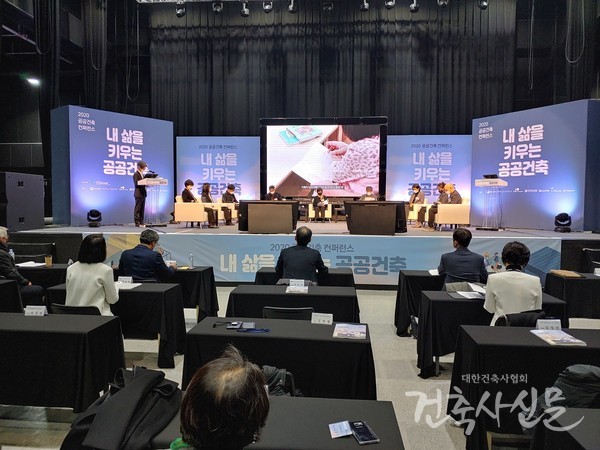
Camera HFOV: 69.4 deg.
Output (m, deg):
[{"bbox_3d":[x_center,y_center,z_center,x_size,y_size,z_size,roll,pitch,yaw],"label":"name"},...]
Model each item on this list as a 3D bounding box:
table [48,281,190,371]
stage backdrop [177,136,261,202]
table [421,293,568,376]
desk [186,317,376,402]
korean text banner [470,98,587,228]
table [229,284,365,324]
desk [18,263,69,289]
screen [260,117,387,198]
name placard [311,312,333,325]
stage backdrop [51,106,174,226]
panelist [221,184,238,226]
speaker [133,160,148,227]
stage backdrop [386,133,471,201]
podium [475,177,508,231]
[{"bbox_3d":[-1.909,1.011,4.513,1.250,0.740,0.470,1,3,5],"label":"table"},{"bbox_3d":[-2.906,-1.665,15.665,3.020,3.000,0.150,0,3,4],"label":"stage backdrop"},{"bbox_3d":[1.818,1.053,4.176,1.250,0.740,0.470,1,3,5],"label":"table"},{"bbox_3d":[-0.128,1.097,3.047,1.250,0.740,0.470,1,3,5],"label":"desk"},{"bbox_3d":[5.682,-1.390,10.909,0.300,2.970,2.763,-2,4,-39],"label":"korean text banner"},{"bbox_3d":[-0.050,1.050,4.477,1.290,0.755,0.460,1,3,4],"label":"table"},{"bbox_3d":[-3.756,0.946,5.975,1.270,0.755,0.460,1,3,5],"label":"desk"},{"bbox_3d":[0.797,-2.210,15.118,4.360,2.950,0.250,1,3,4],"label":"screen"},{"bbox_3d":[0.168,0.696,3.262,0.163,0.085,0.060,1,3,7],"label":"name placard"},{"bbox_3d":[-5.147,-1.531,12.229,1.120,2.980,2.880,3,4,43],"label":"stage backdrop"},{"bbox_3d":[-1.902,-0.566,11.772,0.700,1.130,0.520,3,4,42],"label":"panelist"},{"bbox_3d":[-3.940,-0.754,10.642,0.380,1.600,0.480,2,3,24],"label":"speaker"},{"bbox_3d":[4.395,-1.588,14.847,2.830,2.900,0.200,1,3,4],"label":"stage backdrop"},{"bbox_3d":[4.507,-0.473,10.192,0.450,1.200,0.620,-2,4,-43],"label":"podium"}]

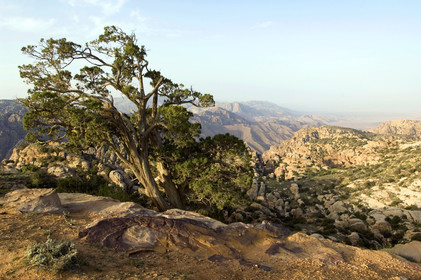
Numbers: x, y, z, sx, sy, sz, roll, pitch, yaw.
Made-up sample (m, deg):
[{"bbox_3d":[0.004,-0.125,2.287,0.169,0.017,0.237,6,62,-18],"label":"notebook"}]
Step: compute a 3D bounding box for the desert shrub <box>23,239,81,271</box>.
[{"bbox_3d":[-1.727,1.260,3.600,0.600,0.300,0.500,-2,5,-26],"label":"desert shrub"}]

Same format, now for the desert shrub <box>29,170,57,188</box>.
[{"bbox_3d":[-7.188,1.711,14.000,1.200,0.850,1.100,-2,5,-27],"label":"desert shrub"}]

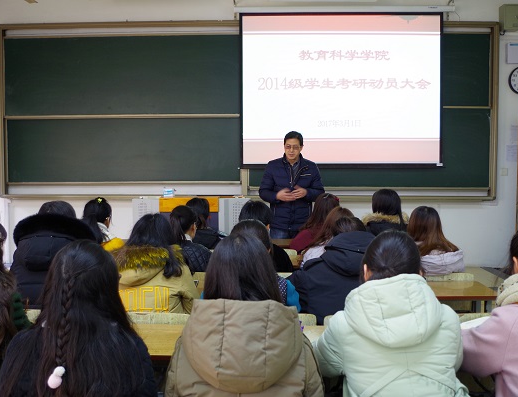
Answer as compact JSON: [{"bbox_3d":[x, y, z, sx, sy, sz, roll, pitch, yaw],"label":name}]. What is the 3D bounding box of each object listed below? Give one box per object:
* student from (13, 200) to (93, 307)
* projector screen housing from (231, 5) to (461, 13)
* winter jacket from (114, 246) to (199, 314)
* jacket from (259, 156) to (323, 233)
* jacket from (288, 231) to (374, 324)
[{"bbox_3d":[-1.001,0.431,2.660,0.460,0.745,0.400,0,3,2],"label":"student"},{"bbox_3d":[0.990,-2.183,5.989,2.525,0.075,0.090,0,3,2],"label":"projector screen housing"},{"bbox_3d":[-0.506,0.510,2.648,0.450,0.589,0.400,0,3,3],"label":"winter jacket"},{"bbox_3d":[0.295,-0.051,4.677,0.580,0.704,0.360,0,3,5],"label":"jacket"},{"bbox_3d":[0.393,0.476,2.618,0.500,0.664,0.400,0,3,6],"label":"jacket"}]

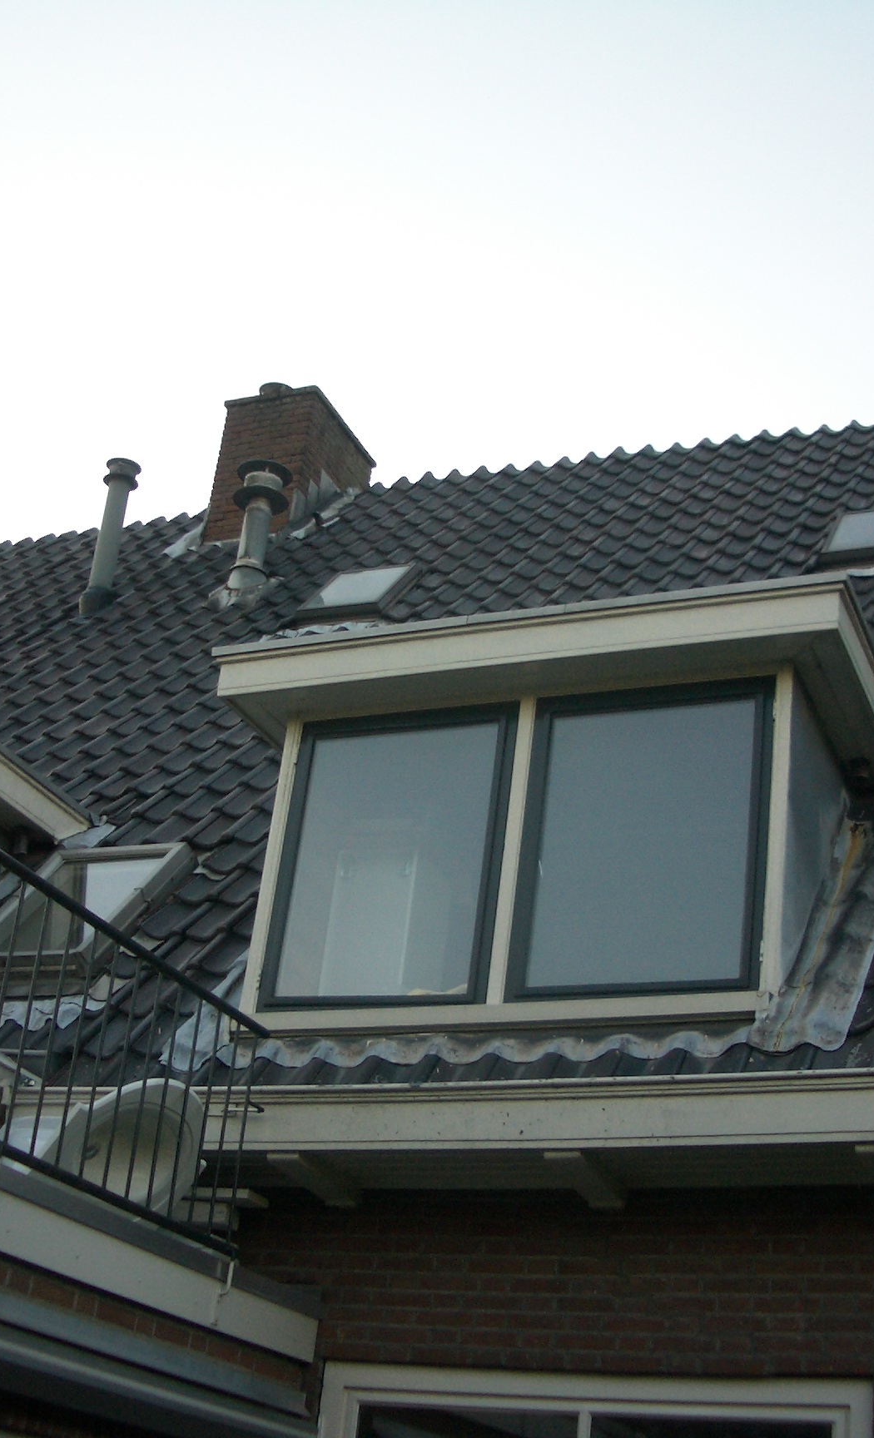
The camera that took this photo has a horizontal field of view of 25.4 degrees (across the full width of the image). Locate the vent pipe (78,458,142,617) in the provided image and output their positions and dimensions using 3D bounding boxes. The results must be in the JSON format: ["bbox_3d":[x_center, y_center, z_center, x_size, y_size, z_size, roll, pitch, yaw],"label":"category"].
[{"bbox_3d":[-2.230,-1.239,13.224,0.238,1.219,0.238,-5,-28,22],"label":"vent pipe"}]

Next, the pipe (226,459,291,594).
[{"bbox_3d":[-1.178,-1.233,12.683,0.350,1.028,0.350,5,-26,2],"label":"pipe"}]

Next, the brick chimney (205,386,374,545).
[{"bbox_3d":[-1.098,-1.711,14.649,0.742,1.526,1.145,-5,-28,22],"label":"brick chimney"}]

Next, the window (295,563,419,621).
[{"bbox_3d":[-0.482,-0.762,11.659,0.562,0.779,0.101,-5,-69,22],"label":"window"}]

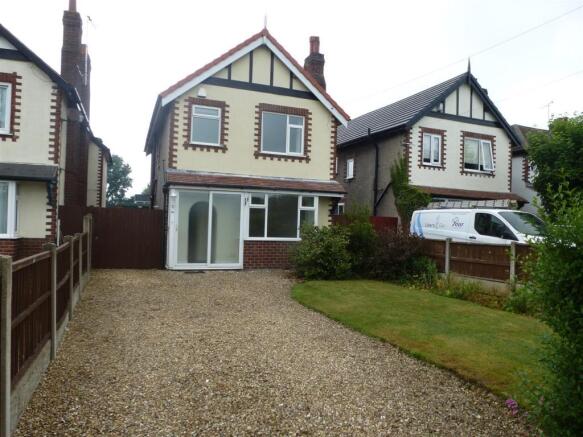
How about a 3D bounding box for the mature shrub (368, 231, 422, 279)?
[{"bbox_3d":[2.895,1.002,11.250,1.350,1.300,1.250,2,-1,-23],"label":"mature shrub"}]

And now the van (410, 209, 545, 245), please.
[{"bbox_3d":[6.175,0.749,12.699,2.050,2.000,5.000,2,-1,-23],"label":"van"}]

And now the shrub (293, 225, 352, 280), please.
[{"bbox_3d":[0.855,0.892,11.150,1.500,1.420,1.350,2,-1,-23],"label":"shrub"}]

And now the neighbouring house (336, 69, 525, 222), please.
[{"bbox_3d":[5.789,-2.251,20.783,6.600,8.200,9.000,2,-1,-23],"label":"neighbouring house"}]

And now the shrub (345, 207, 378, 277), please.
[{"bbox_3d":[1.973,0.624,11.900,1.150,2.030,1.100,1,-1,0],"label":"shrub"}]

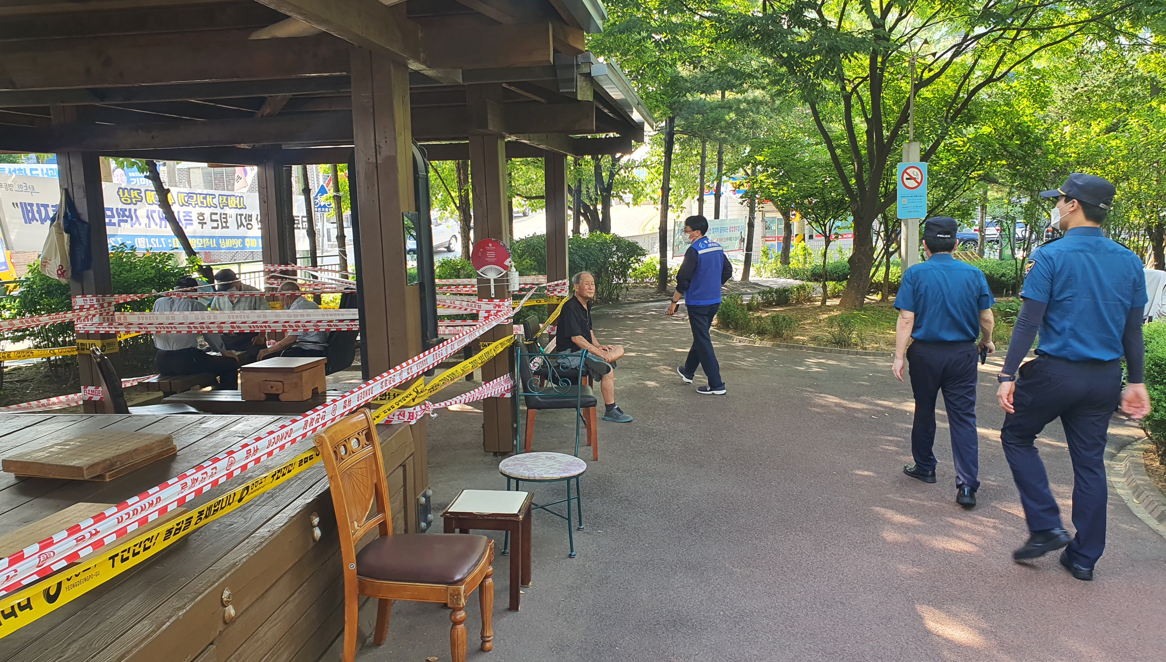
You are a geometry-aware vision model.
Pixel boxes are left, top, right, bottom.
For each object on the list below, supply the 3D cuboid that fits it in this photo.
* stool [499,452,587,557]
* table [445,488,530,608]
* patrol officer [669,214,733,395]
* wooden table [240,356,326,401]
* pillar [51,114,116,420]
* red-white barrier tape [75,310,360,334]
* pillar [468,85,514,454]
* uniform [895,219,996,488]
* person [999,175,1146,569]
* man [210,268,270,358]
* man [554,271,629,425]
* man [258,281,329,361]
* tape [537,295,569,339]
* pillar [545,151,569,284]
[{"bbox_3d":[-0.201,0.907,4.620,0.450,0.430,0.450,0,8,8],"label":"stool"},{"bbox_3d":[-0.428,1.014,4.040,0.360,0.450,0.320,0,9,8],"label":"table"},{"bbox_3d":[1.111,-0.271,8.292,0.540,1.660,0.620,-8,11,-37],"label":"patrol officer"},{"bbox_3d":[-2.250,0.357,6.617,0.470,0.255,0.440,0,8,8],"label":"wooden table"},{"bbox_3d":[-3.623,-0.363,6.497,0.200,2.480,0.200,0,9,8],"label":"pillar"},{"bbox_3d":[-2.727,-0.060,6.667,2.500,0.170,0.040,0,8,8],"label":"red-white barrier tape"},{"bbox_3d":[-0.678,-0.438,6.390,0.205,2.700,0.205,0,8,8],"label":"pillar"},{"bbox_3d":[2.169,0.154,5.322,0.600,1.690,0.520,0,9,9],"label":"uniform"},{"bbox_3d":[2.257,0.234,4.051,0.620,1.810,0.480,-2,8,-6],"label":"person"},{"bbox_3d":[-3.120,0.123,7.988,0.580,1.300,0.700,-2,8,-3],"label":"man"},{"bbox_3d":[0.078,0.141,7.582,0.660,1.240,0.520,3,9,28],"label":"man"},{"bbox_3d":[-2.487,0.162,7.482,0.700,1.200,0.480,0,9,8],"label":"man"},{"bbox_3d":[-0.255,-0.163,7.928,0.100,0.190,1.800,0,9,8],"label":"tape"},{"bbox_3d":[-0.242,-0.672,8.865,0.200,2.250,0.200,0,9,8],"label":"pillar"}]

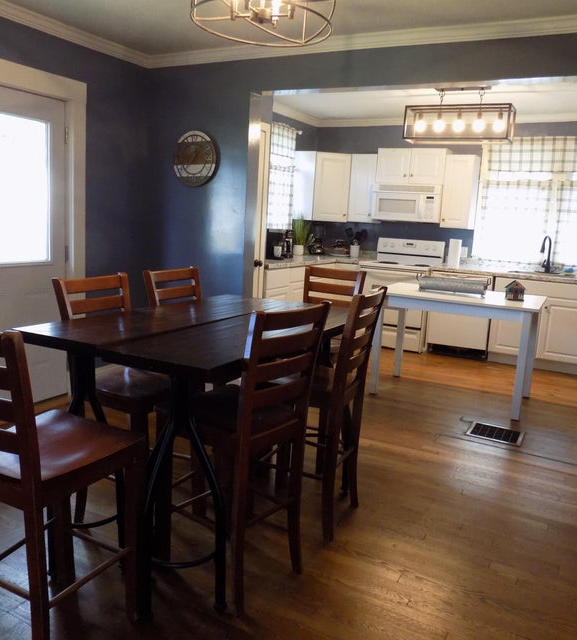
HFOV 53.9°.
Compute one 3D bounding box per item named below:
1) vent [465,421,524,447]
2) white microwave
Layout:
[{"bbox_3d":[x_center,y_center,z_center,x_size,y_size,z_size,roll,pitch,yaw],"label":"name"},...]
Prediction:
[{"bbox_3d":[1.381,0.751,3.775,0.330,0.015,0.300,8,12,27],"label":"vent"},{"bbox_3d":[1.368,-1.282,6.278,0.734,0.373,0.400,8,12,27],"label":"white microwave"}]

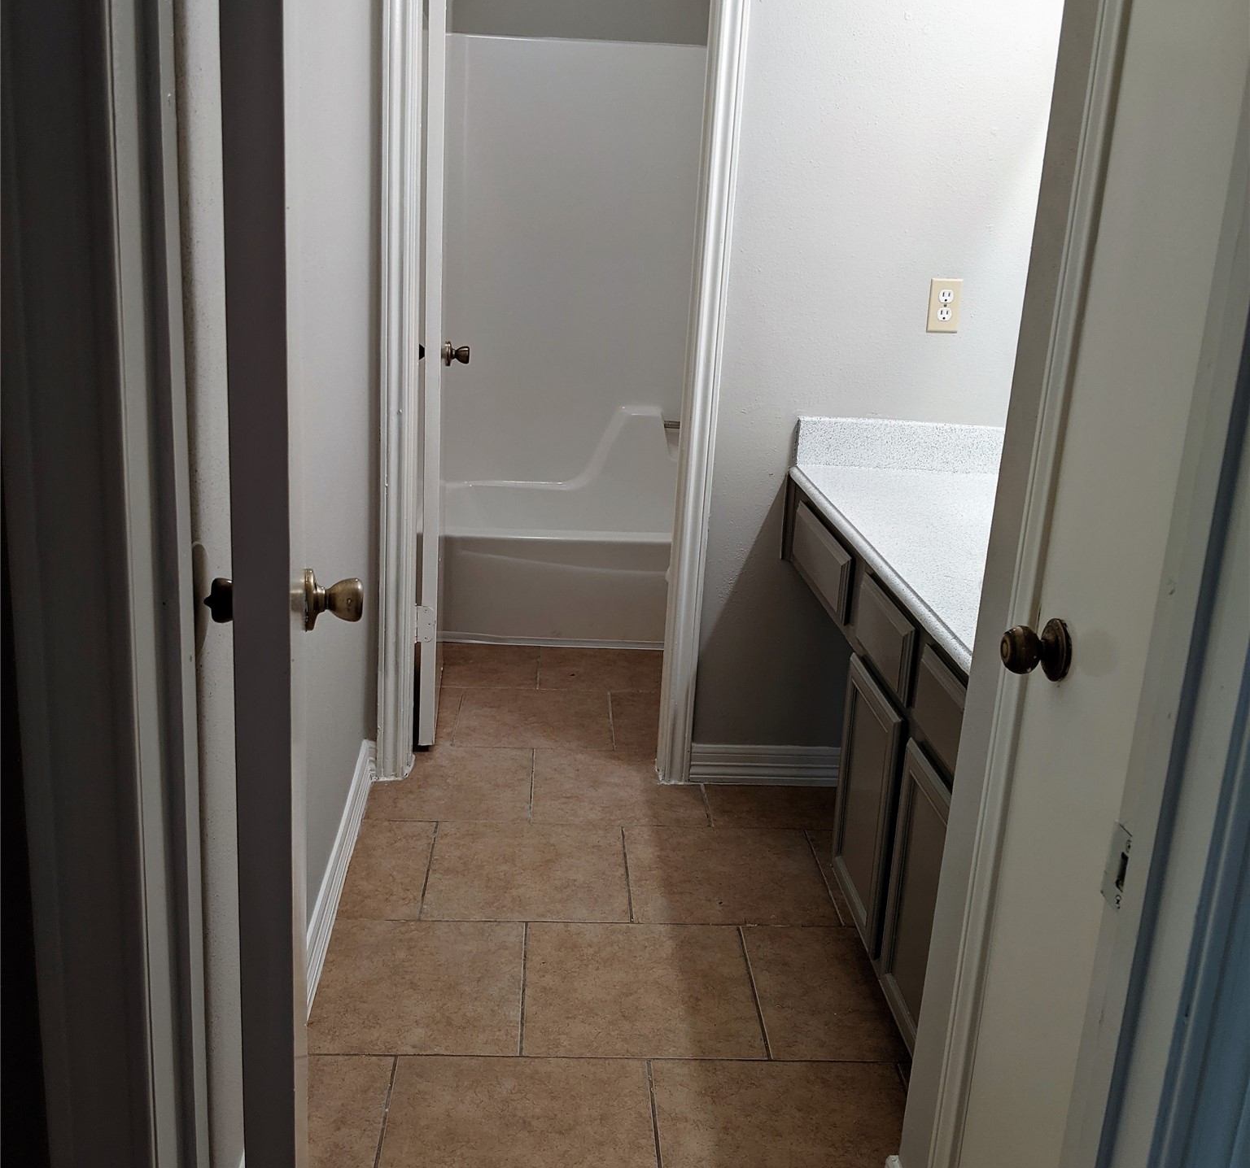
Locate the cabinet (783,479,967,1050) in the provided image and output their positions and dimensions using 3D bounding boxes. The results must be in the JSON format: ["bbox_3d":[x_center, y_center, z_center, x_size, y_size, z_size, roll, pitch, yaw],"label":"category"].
[{"bbox_3d":[0.674,0.343,2.425,0.547,0.755,1.402,2,17,-4],"label":"cabinet"}]

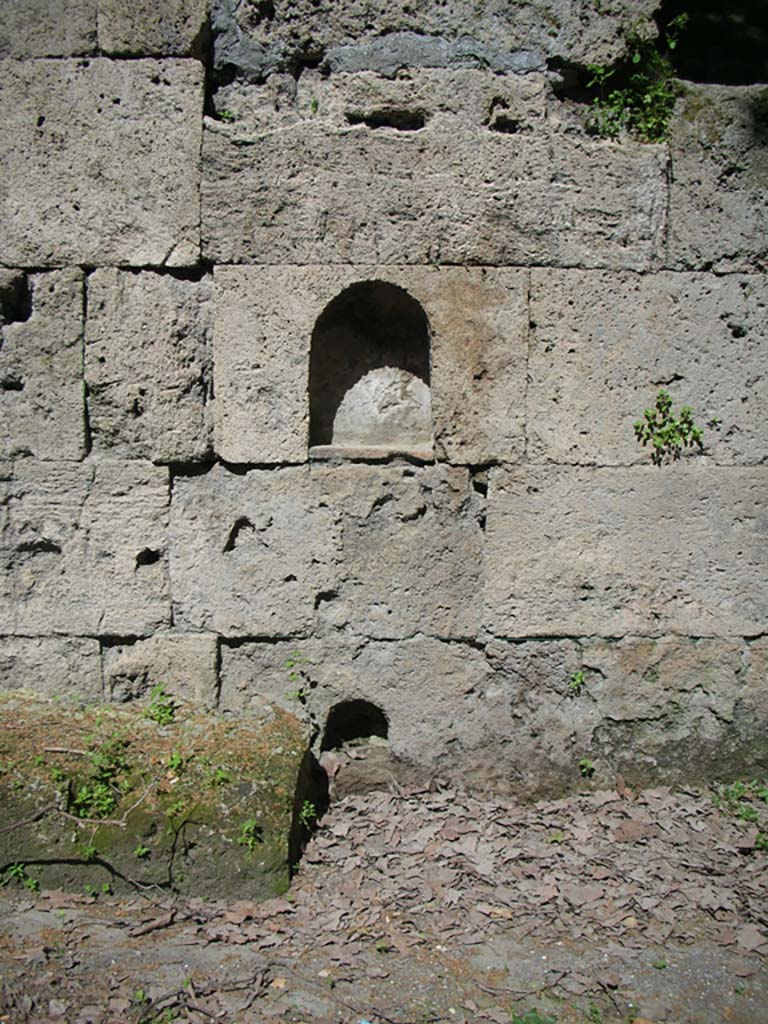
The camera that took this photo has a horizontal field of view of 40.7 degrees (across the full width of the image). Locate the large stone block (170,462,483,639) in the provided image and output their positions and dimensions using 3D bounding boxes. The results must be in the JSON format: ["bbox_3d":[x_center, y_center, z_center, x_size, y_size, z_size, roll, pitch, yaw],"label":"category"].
[{"bbox_3d":[-0.222,0.131,4.233,1.215,0.678,0.450,1,4,-1],"label":"large stone block"}]

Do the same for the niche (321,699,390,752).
[{"bbox_3d":[-0.112,0.828,4.189,0.271,0.216,0.250,1,4,-1],"label":"niche"}]

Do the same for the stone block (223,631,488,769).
[{"bbox_3d":[-0.125,0.751,4.283,1.046,0.563,0.450,1,4,-1],"label":"stone block"}]

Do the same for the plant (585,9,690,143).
[{"bbox_3d":[0.930,-1.607,3.947,0.362,0.453,0.280,1,4,-1],"label":"plant"}]

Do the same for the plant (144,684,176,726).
[{"bbox_3d":[-0.817,0.699,3.843,0.109,0.134,0.120,1,4,-1],"label":"plant"}]

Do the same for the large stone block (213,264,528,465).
[{"bbox_3d":[-0.053,-0.581,4.179,1.203,0.750,0.450,1,4,-1],"label":"large stone block"}]

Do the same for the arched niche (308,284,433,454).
[{"bbox_3d":[-0.053,-0.558,4.086,0.473,0.666,0.280,1,4,-1],"label":"arched niche"}]

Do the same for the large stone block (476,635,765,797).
[{"bbox_3d":[0.932,0.790,4.301,1.130,0.646,0.450,1,4,-1],"label":"large stone block"}]

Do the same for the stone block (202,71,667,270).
[{"bbox_3d":[0.189,-1.306,4.126,1.753,0.733,0.450,1,4,-1],"label":"stone block"}]

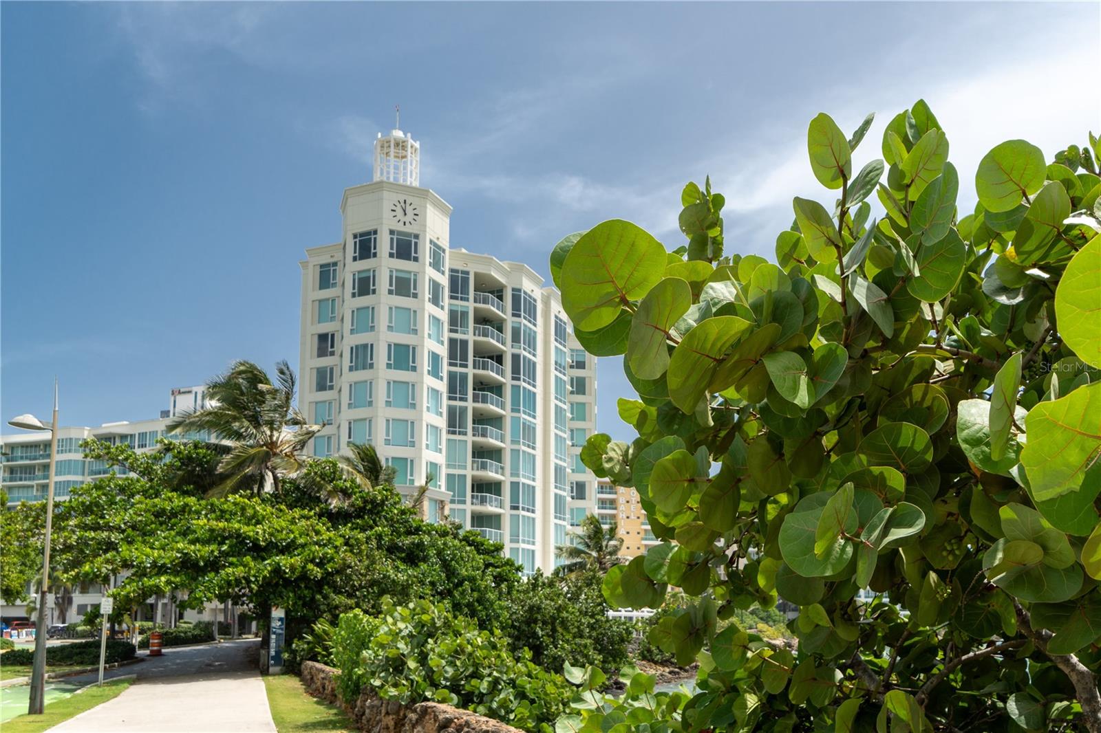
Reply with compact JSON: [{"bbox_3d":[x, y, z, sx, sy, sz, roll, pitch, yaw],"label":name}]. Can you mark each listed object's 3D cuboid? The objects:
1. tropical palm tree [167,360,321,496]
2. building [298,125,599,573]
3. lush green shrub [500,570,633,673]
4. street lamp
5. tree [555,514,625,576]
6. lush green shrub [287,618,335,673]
[{"bbox_3d":[-11.484,5.230,31.000,5.400,10.600,5.000,0,-9,0],"label":"tropical palm tree"},{"bbox_3d":[-8.503,3.587,82.000,16.000,41.000,35.000,-4,-10,25],"label":"building"},{"bbox_3d":[0.525,10.120,32.500,5.400,4.200,4.400,0,-9,0],"label":"lush green shrub"},{"bbox_3d":[-8.573,3.011,13.700,0.750,5.450,0.400,4,-10,-23],"label":"street lamp"},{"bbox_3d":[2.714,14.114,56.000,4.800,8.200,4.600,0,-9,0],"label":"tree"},{"bbox_3d":[-6.738,7.911,23.300,1.500,1.600,1.400,0,-9,0],"label":"lush green shrub"}]

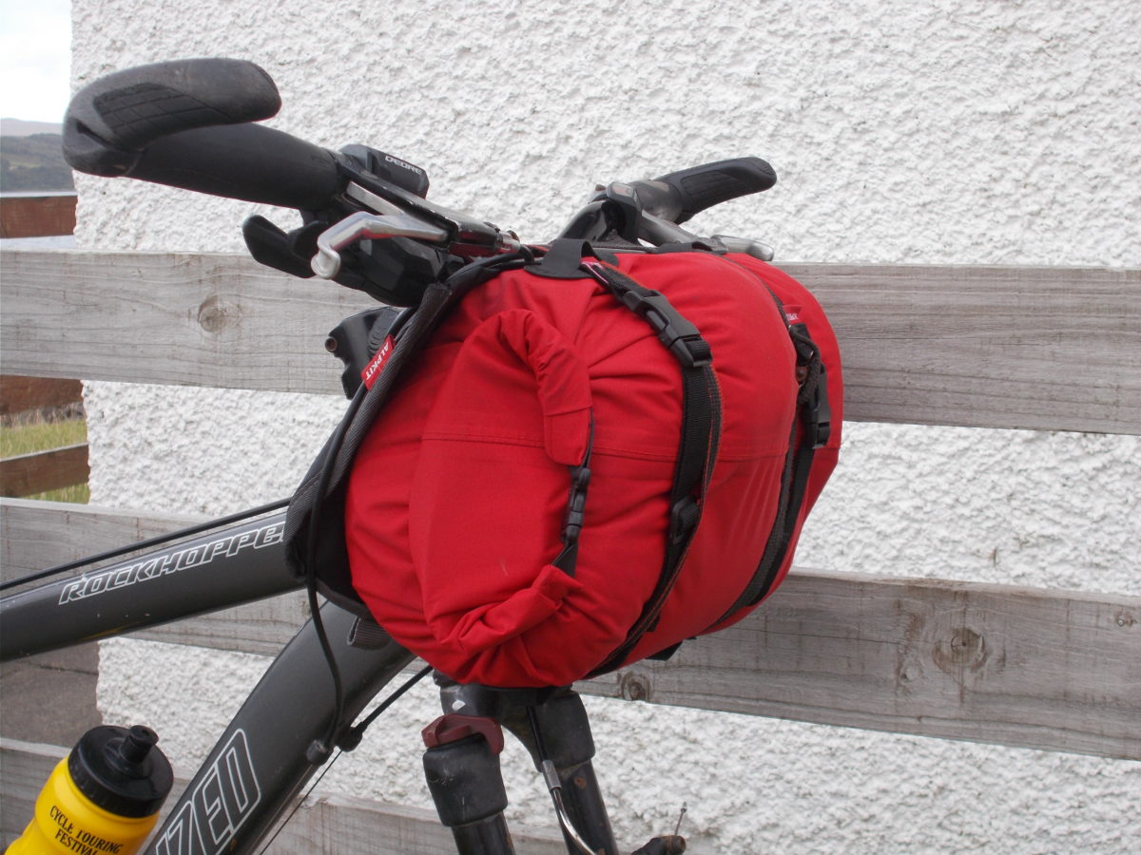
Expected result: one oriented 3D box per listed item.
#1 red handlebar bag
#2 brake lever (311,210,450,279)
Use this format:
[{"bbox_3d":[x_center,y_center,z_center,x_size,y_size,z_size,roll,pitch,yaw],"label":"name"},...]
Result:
[{"bbox_3d":[0.022,0.017,1.055,0.220,0.230,0.360,3,8,28],"label":"red handlebar bag"},{"bbox_3d":[-0.090,-0.082,0.845,0.036,0.021,0.113,35,22,11],"label":"brake lever"}]

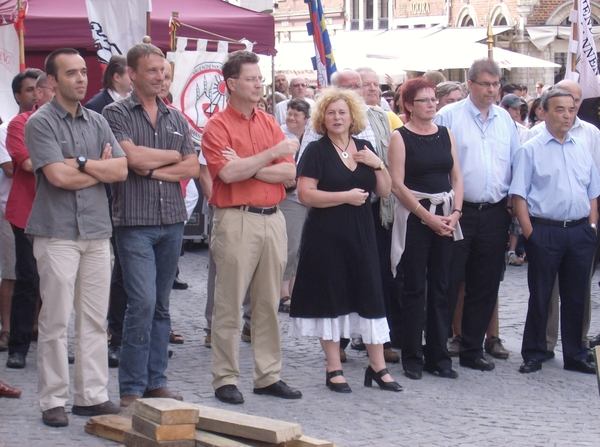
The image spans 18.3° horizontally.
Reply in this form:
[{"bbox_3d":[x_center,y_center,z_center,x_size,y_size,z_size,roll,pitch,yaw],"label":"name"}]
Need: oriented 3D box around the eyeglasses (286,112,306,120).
[{"bbox_3d":[-0.008,-0.828,14.450,0.140,0.040,0.140,2,3,33],"label":"eyeglasses"}]

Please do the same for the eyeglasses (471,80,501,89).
[{"bbox_3d":[1.079,-0.823,10.980,0.145,0.038,0.145,-1,11,-25],"label":"eyeglasses"}]

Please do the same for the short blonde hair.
[{"bbox_3d":[0.213,-0.611,10.180,0.300,0.275,0.260,0,3,6],"label":"short blonde hair"}]

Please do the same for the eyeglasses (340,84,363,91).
[{"bbox_3d":[0.306,-0.828,11.330,0.140,0.040,0.140,-2,10,-28],"label":"eyeglasses"}]

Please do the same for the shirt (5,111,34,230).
[{"bbox_3d":[-1.518,-0.331,11.050,0.520,0.730,0.310,-2,4,-32],"label":"shirt"}]

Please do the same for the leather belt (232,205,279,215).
[{"bbox_3d":[-0.276,-0.078,9.710,0.370,0.050,0.280,-2,4,-37],"label":"leather belt"}]

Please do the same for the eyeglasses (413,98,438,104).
[{"bbox_3d":[0.690,-0.696,10.650,0.140,0.037,0.140,-2,7,-37],"label":"eyeglasses"}]

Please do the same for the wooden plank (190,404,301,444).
[{"bbox_3d":[-0.347,0.865,8.174,0.720,0.050,0.190,7,6,32],"label":"wooden plank"}]

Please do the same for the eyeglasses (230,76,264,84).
[{"bbox_3d":[-0.274,-0.740,9.660,0.140,0.040,0.140,3,4,43],"label":"eyeglasses"}]

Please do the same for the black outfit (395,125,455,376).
[{"bbox_3d":[0.723,0.149,10.720,0.390,1.430,0.290,-1,4,-22],"label":"black outfit"}]

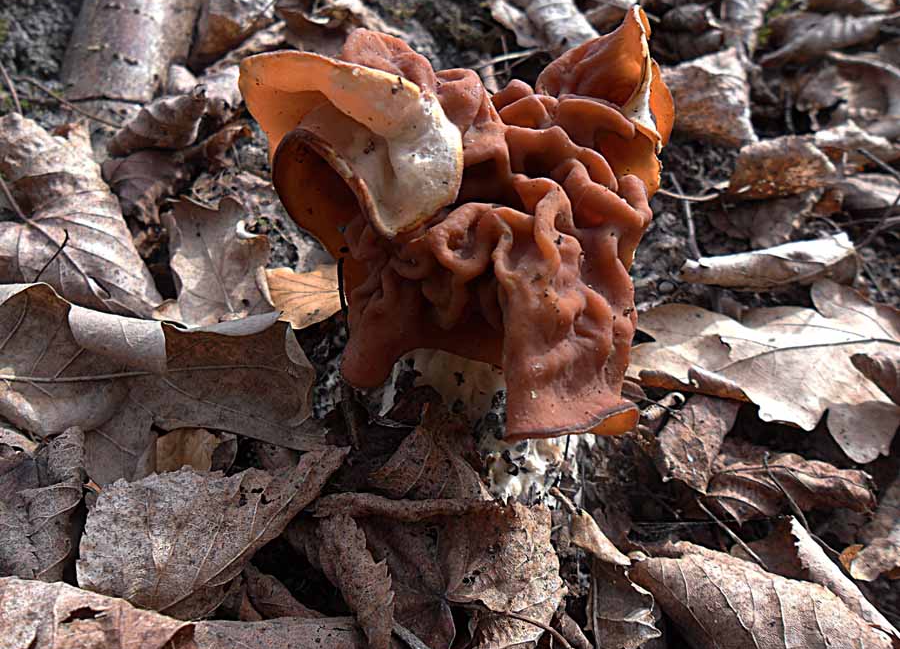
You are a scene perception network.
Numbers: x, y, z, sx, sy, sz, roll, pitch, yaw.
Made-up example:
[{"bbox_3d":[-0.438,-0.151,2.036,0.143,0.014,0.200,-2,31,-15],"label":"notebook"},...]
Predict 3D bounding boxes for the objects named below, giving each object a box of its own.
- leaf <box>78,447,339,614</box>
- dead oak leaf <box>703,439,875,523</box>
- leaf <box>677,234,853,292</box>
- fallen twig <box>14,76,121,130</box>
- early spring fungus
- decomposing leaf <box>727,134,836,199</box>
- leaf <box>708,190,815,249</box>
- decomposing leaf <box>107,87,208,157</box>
[{"bbox_3d":[-0.070,0.064,0.215,0.077,0.018,0.041,-7,62,-4],"label":"leaf"},{"bbox_3d":[0.111,0.052,0.234,0.046,0.016,0.019,4,54,3],"label":"dead oak leaf"},{"bbox_3d":[0.141,-0.027,0.310,0.078,0.019,0.022,5,37,6],"label":"leaf"},{"bbox_3d":[-0.267,-0.155,0.485,0.143,0.005,0.006,27,44,29],"label":"fallen twig"},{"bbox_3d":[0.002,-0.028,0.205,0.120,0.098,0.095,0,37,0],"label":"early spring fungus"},{"bbox_3d":[0.184,-0.088,0.390,0.059,0.018,0.038,3,67,4],"label":"decomposing leaf"},{"bbox_3d":[0.158,-0.053,0.355,0.054,0.018,0.042,0,52,0],"label":"leaf"},{"bbox_3d":[-0.172,-0.120,0.415,0.053,0.018,0.032,-10,58,-6],"label":"decomposing leaf"}]

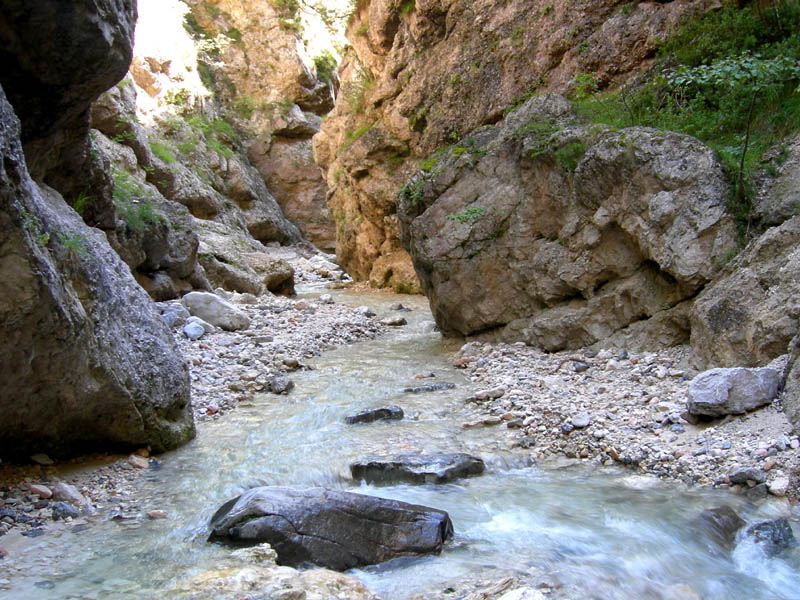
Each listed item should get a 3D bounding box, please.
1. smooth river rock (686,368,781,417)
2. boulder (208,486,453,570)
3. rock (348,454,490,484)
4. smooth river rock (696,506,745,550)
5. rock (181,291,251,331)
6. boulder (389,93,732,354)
[{"bbox_3d":[2.511,0.688,6.283,0.650,0.353,0.433,1,4,10],"label":"smooth river rock"},{"bbox_3d":[-0.324,1.080,3.966,1.164,0.315,0.515,0,4,5],"label":"boulder"},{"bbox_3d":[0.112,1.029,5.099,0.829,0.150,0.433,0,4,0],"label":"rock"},{"bbox_3d":[1.565,1.115,4.068,0.215,0.181,0.247,0,4,0],"label":"smooth river rock"},{"bbox_3d":[-2.347,0.132,10.609,0.868,0.498,0.618,-1,4,-10],"label":"rock"},{"bbox_3d":[1.997,-0.931,10.300,3.994,3.022,2.884,1,5,18],"label":"boulder"}]

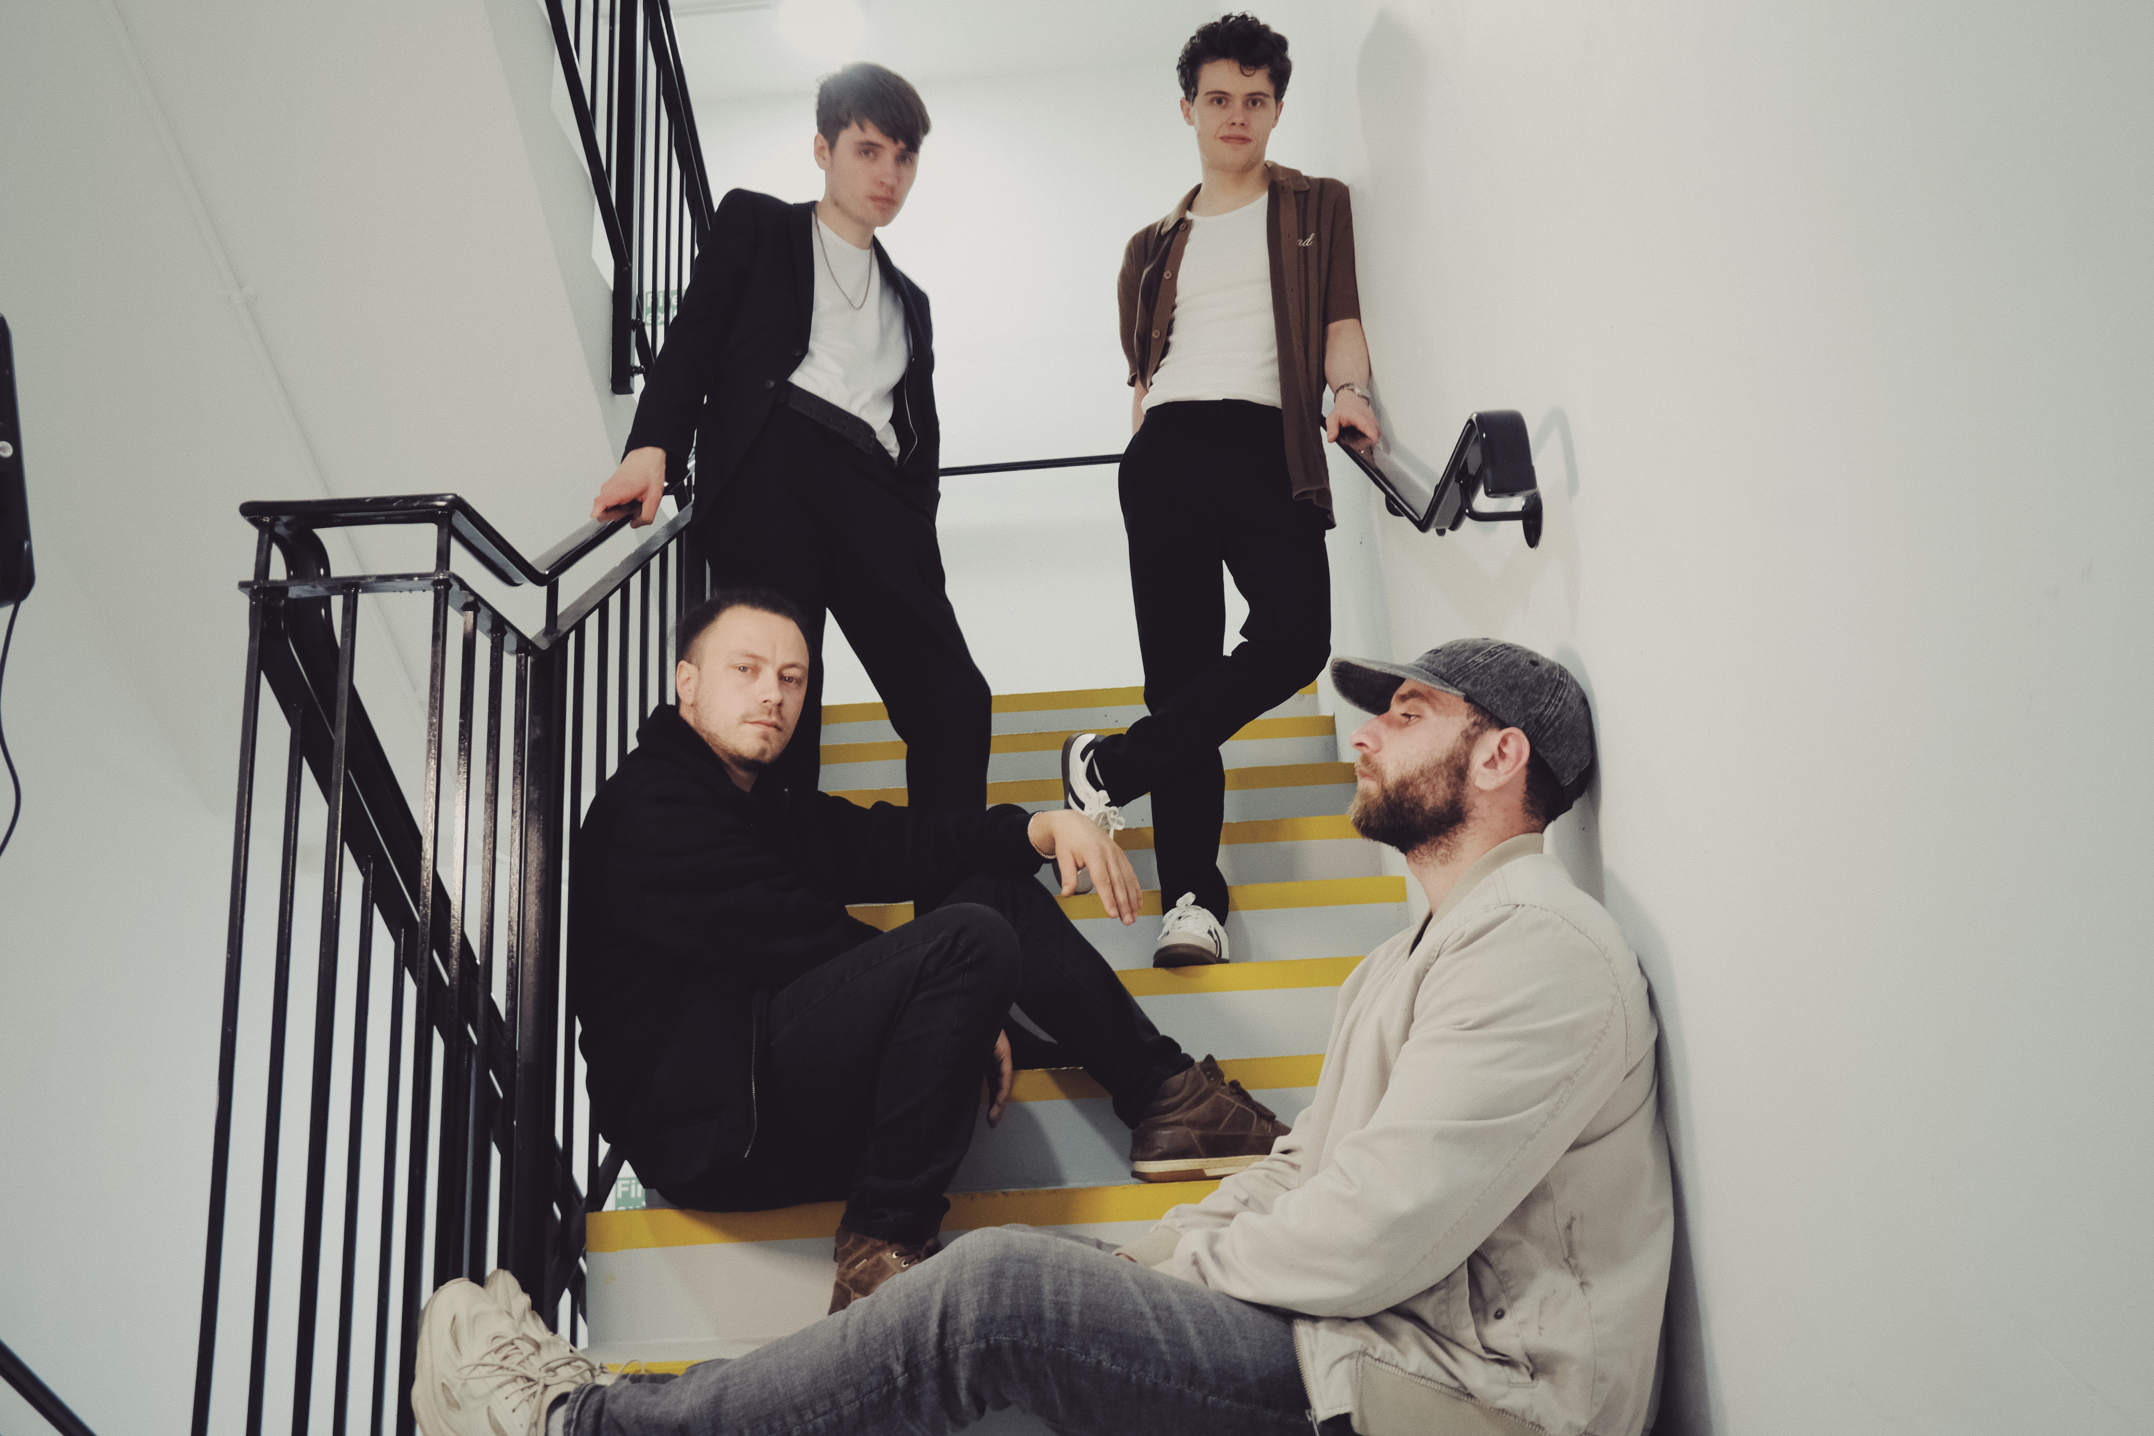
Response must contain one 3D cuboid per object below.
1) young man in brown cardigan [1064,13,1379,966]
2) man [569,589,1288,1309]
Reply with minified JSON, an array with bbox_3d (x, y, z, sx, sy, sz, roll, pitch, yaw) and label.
[{"bbox_3d":[0.239,-0.427,2.931,0.616,1.753,0.380,-4,-14,5],"label":"young man in brown cardigan"},{"bbox_3d":[-0.202,0.290,2.186,0.970,1.000,0.562,-9,-15,22],"label":"man"}]

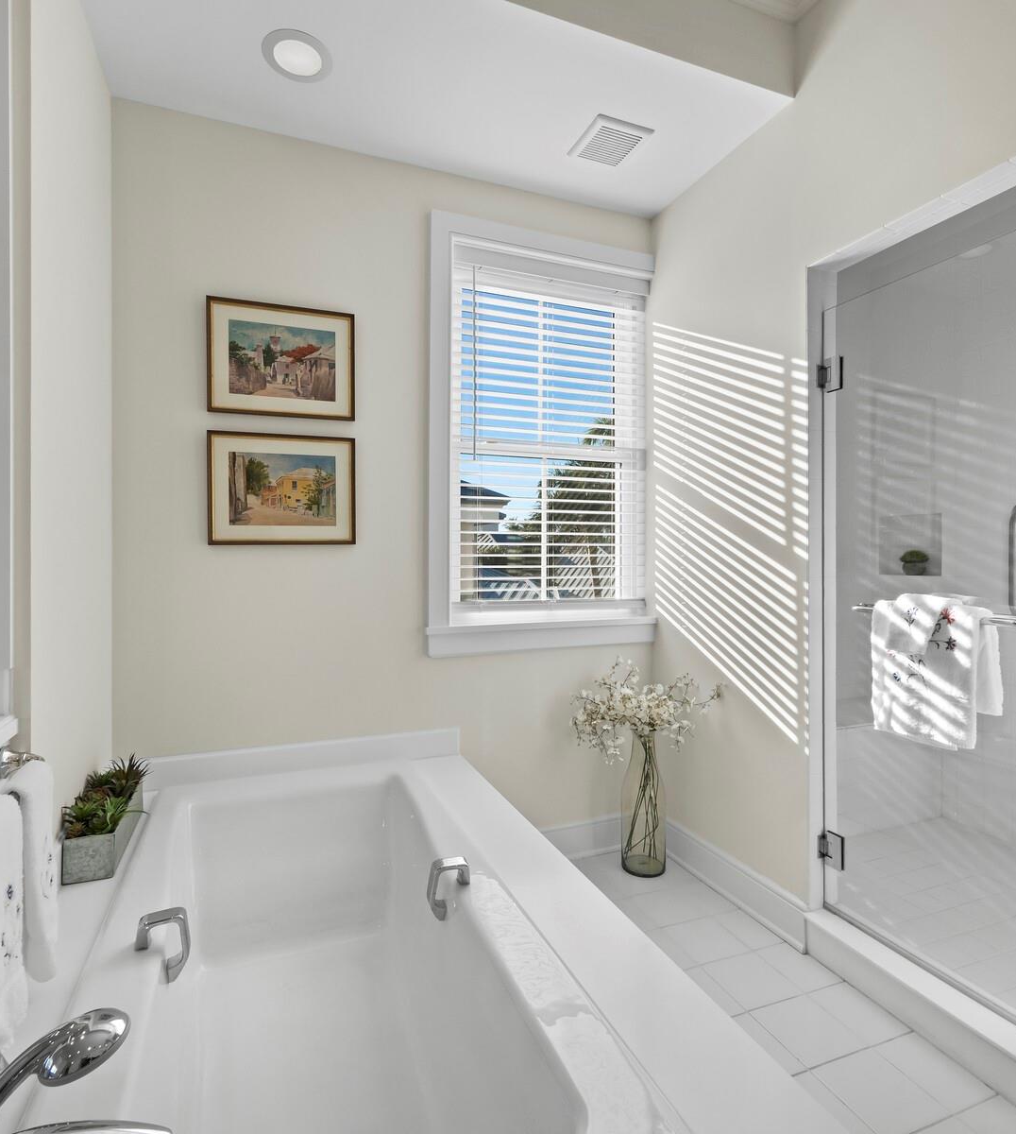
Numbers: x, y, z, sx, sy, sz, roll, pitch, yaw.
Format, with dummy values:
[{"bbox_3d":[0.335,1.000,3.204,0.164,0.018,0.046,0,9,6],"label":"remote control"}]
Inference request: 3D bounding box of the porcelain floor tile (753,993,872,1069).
[{"bbox_3d":[0.792,1.219,1.607,0.204,0.010,0.204,0,0,-21],"label":"porcelain floor tile"}]

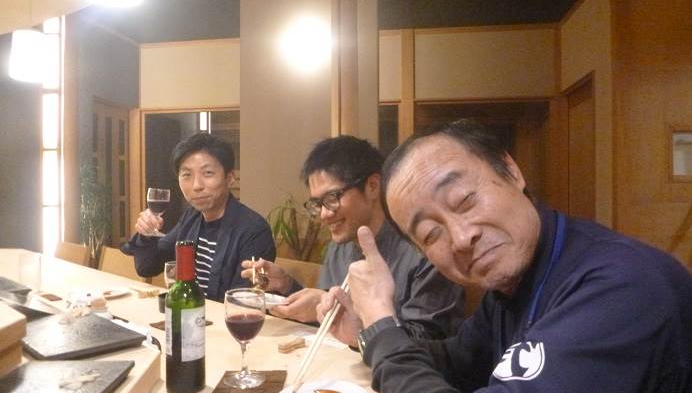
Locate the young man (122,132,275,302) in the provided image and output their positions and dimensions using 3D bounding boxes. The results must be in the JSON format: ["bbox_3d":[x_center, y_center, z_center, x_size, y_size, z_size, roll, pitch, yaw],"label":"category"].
[{"bbox_3d":[-0.420,0.395,1.590,0.560,1.210,0.640,-1,-1,30],"label":"young man"}]

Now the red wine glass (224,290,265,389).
[{"bbox_3d":[-0.169,0.227,0.837,0.069,0.148,0.069,0,-1,0],"label":"red wine glass"}]

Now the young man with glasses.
[{"bbox_3d":[0.020,0.420,1.190,0.640,1.150,0.540,0,-1,-41],"label":"young man with glasses"}]

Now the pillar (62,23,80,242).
[{"bbox_3d":[-2.130,-0.240,3.900,0.135,2.500,0.135,0,-1,-8],"label":"pillar"}]

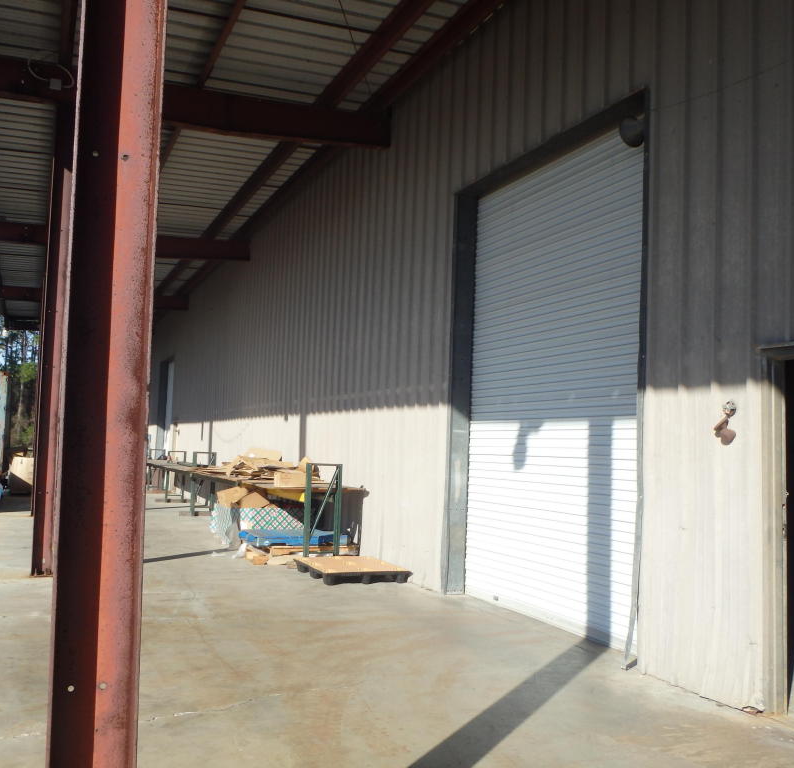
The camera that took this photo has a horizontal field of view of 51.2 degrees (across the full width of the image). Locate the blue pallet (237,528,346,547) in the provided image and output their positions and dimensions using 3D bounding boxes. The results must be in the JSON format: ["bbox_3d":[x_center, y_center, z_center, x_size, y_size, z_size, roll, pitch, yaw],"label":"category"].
[{"bbox_3d":[-1.465,2.138,11.615,1.240,0.135,1.020,4,-5,-24],"label":"blue pallet"}]

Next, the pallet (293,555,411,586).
[{"bbox_3d":[-0.541,2.185,9.680,1.020,0.140,1.220,4,-5,-22],"label":"pallet"}]

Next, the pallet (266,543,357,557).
[{"bbox_3d":[-1.365,2.279,11.564,1.120,0.135,1.100,4,-5,-24],"label":"pallet"}]

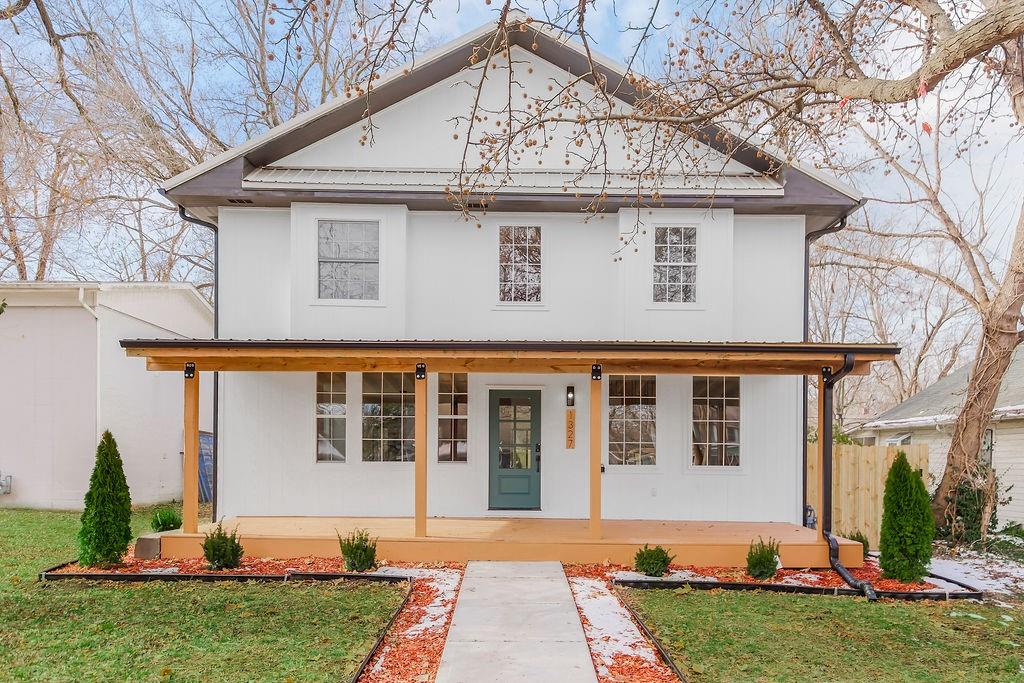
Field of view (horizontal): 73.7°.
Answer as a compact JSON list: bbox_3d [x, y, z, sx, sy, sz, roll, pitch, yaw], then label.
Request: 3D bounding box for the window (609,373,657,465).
[{"bbox_3d":[2.012,1.319,11.400,0.802,1.536,0.100,0,-1,0],"label":"window"}]

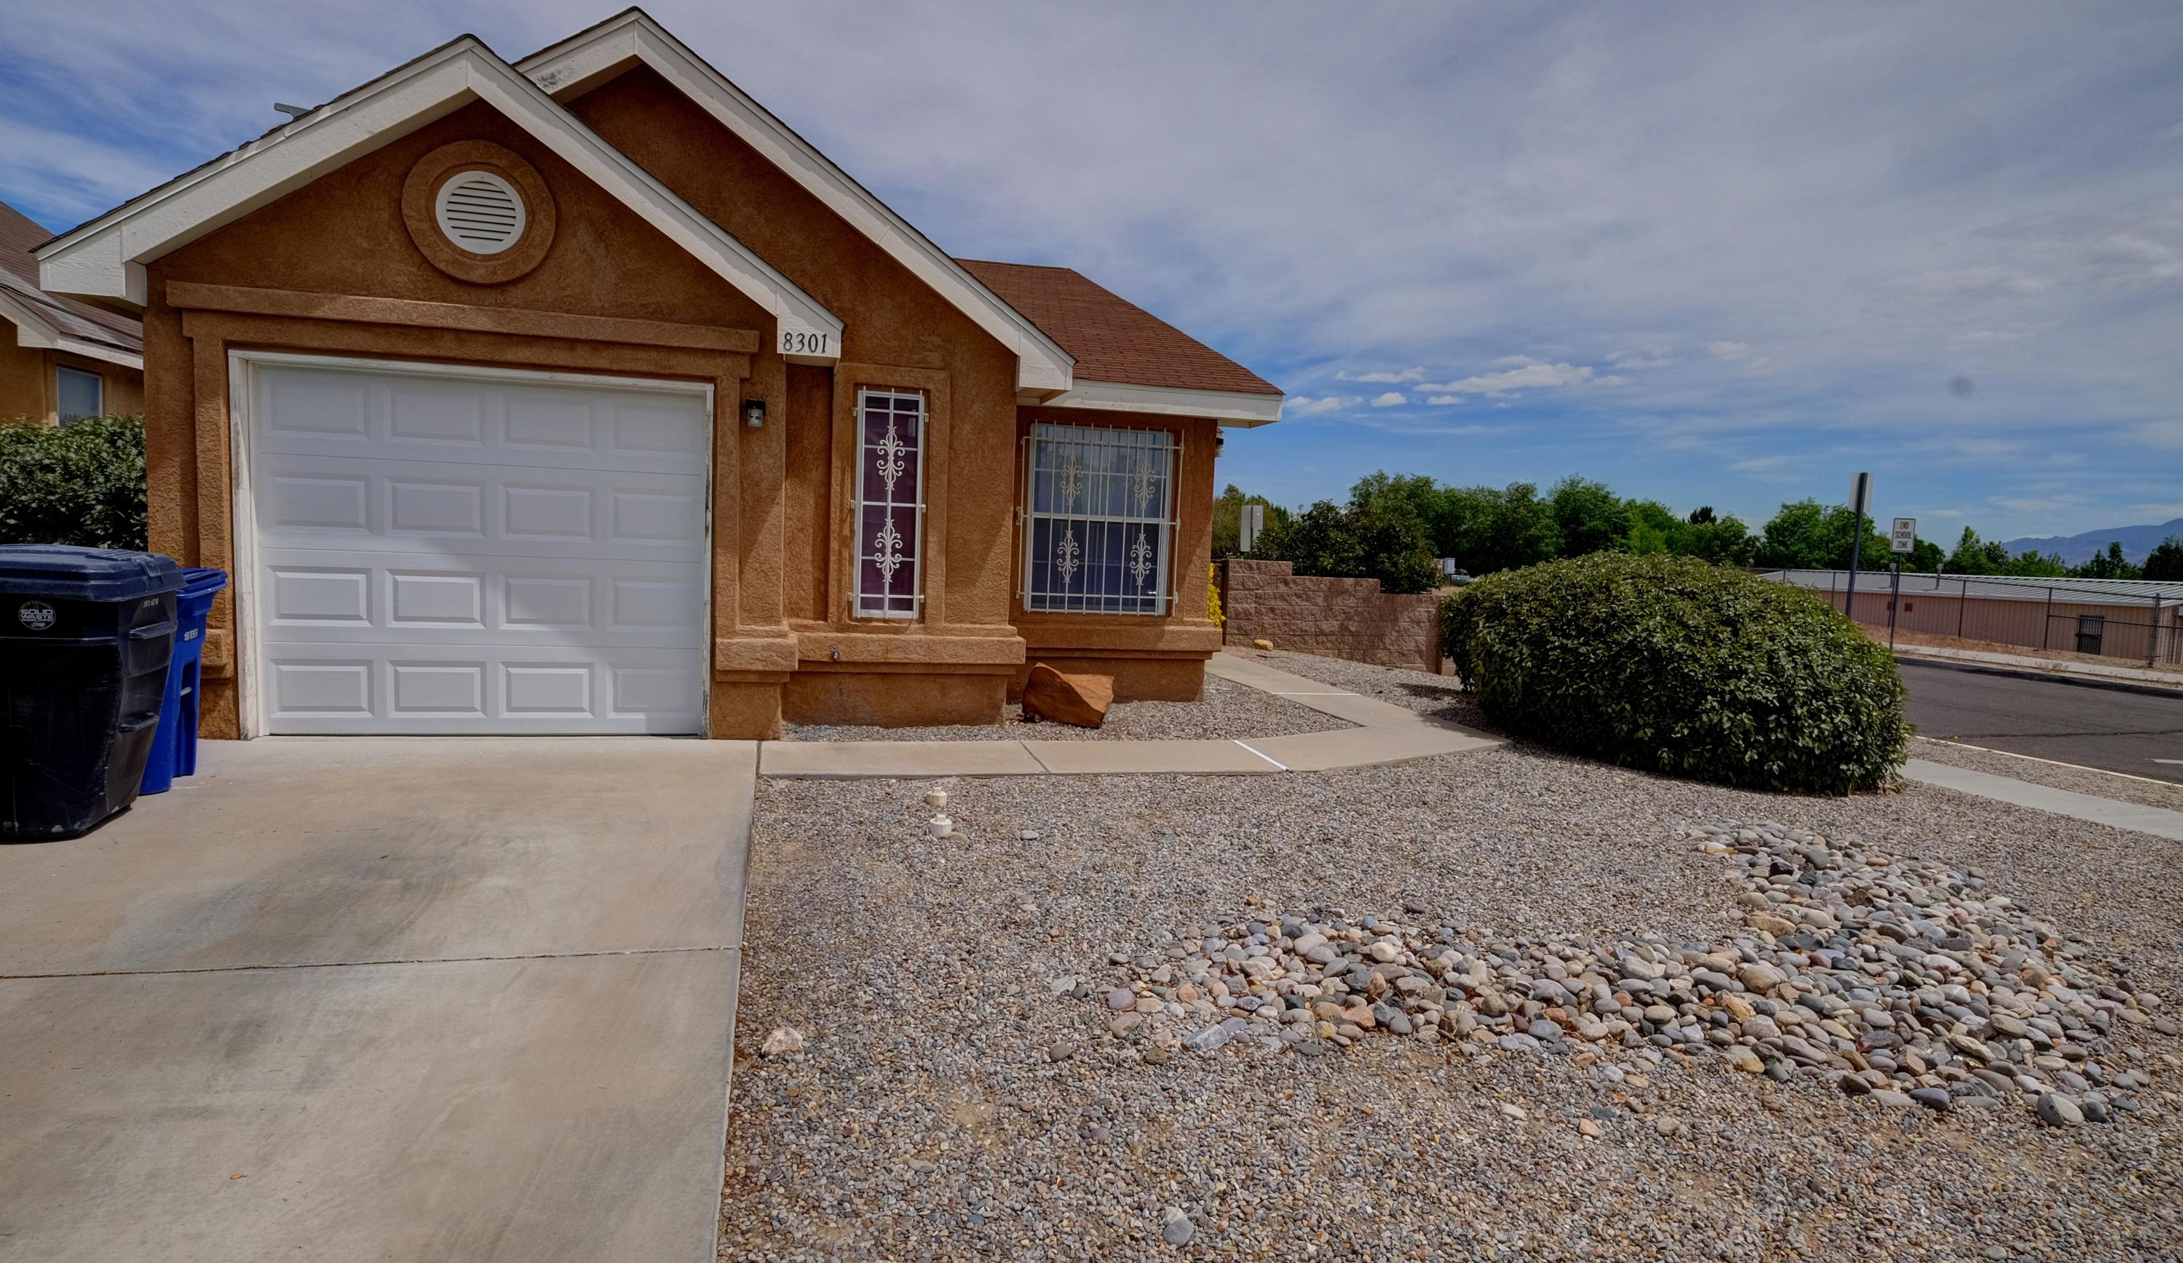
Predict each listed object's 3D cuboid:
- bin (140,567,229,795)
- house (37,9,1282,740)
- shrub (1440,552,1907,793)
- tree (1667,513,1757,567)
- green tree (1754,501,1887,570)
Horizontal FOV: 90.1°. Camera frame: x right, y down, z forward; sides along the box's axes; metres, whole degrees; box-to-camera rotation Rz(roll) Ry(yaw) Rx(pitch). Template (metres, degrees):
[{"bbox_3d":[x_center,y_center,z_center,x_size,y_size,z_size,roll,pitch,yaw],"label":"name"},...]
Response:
[{"bbox_3d":[-4.491,0.181,4.978,0.820,1.080,0.660,1,5,-16],"label":"bin"},{"bbox_3d":[-3.238,-2.039,11.965,7.450,4.450,11.750,1,5,-16],"label":"house"},{"bbox_3d":[4.747,0.181,9.098,3.350,1.650,3.500,1,5,-16],"label":"shrub"},{"bbox_3d":[48.451,-5.813,85.283,7.054,6.892,6.349,1,5,-16],"label":"tree"},{"bbox_3d":[53.405,-5.682,80.321,9.771,7.823,8.306,1,5,-16],"label":"green tree"}]

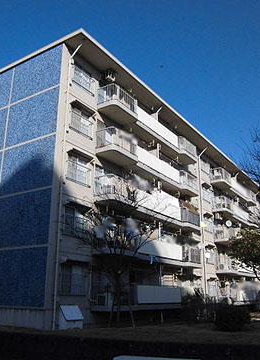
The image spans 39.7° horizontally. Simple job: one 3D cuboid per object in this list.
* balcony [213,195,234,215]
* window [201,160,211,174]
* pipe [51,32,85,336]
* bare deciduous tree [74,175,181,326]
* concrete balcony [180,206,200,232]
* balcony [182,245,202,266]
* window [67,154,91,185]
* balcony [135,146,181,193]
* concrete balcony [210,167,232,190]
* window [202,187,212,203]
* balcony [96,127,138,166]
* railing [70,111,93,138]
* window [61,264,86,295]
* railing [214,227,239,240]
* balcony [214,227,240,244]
[{"bbox_3d":[8.767,2.582,33.764,1.180,1.370,2.650,-11,-21,32],"label":"balcony"},{"bbox_3d":[6.937,-1.165,33.052,0.200,1.170,1.900,-11,-21,32],"label":"window"},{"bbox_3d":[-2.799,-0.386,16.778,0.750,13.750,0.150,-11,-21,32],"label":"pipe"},{"bbox_3d":[-0.066,2.715,14.582,4.100,5.950,3.900,0,-17,0],"label":"bare deciduous tree"},{"bbox_3d":[3.861,2.895,25.900,1.180,1.350,3.300,-11,-21,32],"label":"concrete balcony"},{"bbox_3d":[3.860,5.371,24.990,1.245,1.272,2.650,-11,-21,32],"label":"balcony"},{"bbox_3d":[-2.473,-0.455,17.932,0.200,1.280,1.750,-11,-21,32],"label":"window"},{"bbox_3d":[1.495,-0.640,23.228,1.200,1.220,5.550,-11,-21,32],"label":"balcony"},{"bbox_3d":[8.777,0.050,34.565,1.180,1.400,2.650,-11,-21,32],"label":"concrete balcony"},{"bbox_3d":[6.979,1.444,32.215,0.200,0.990,1.900,-11,-21,32],"label":"window"},{"bbox_3d":[-0.621,-1.708,19.323,1.120,1.300,2.340,-11,-21,32],"label":"balcony"},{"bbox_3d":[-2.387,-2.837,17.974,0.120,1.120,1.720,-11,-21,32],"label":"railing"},{"bbox_3d":[-2.456,4.318,15.676,0.120,1.250,1.700,-11,-21,32],"label":"window"},{"bbox_3d":[8.400,4.798,31.632,1.100,1.020,2.500,-11,-21,32],"label":"railing"},{"bbox_3d":[8.733,5.084,32.615,1.245,1.272,2.624,-11,-21,32],"label":"balcony"}]

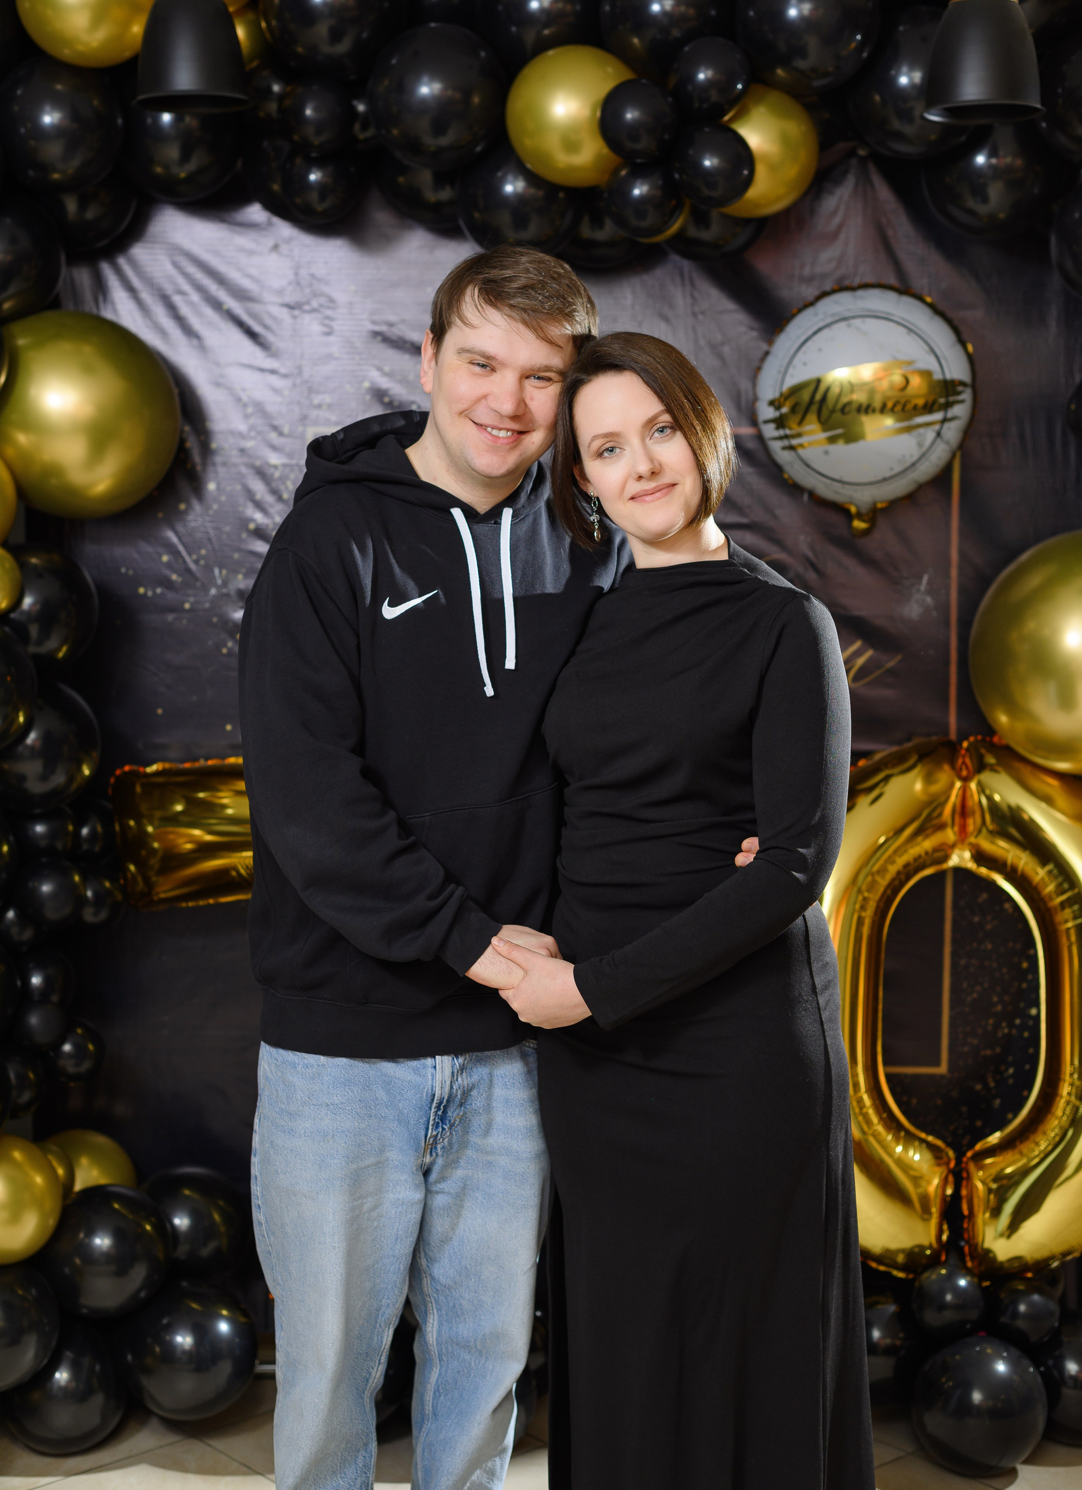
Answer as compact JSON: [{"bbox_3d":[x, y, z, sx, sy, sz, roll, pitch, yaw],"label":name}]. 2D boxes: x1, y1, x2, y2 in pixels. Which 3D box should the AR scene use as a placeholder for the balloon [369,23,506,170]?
[{"bbox_3d":[-0.157,-0.984,3.418,0.207,0.216,0.218,0,6,0],"label":"balloon"}]

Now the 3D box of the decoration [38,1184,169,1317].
[{"bbox_3d":[-0.703,0.817,3.618,0.208,0.211,0.215,0,6,0],"label":"decoration"}]

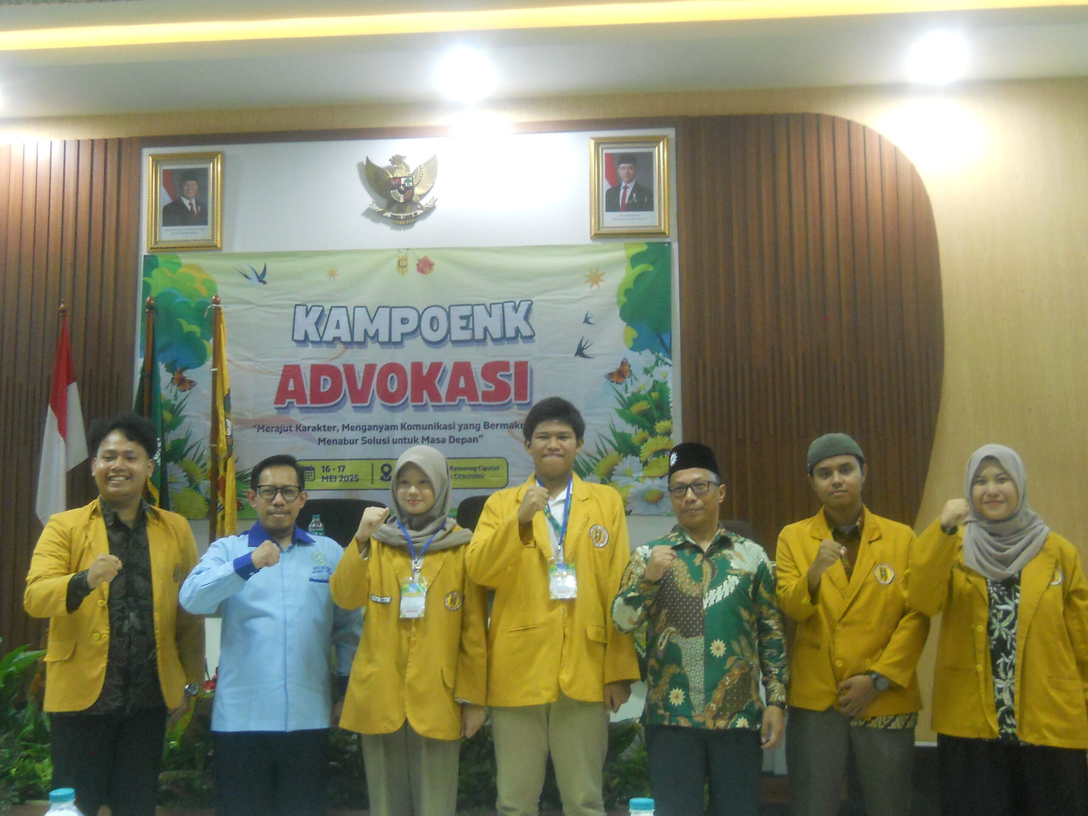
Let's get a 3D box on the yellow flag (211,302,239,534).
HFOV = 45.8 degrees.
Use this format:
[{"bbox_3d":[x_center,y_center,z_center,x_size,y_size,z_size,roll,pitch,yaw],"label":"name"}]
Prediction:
[{"bbox_3d":[-1.625,0.092,6.534,0.140,1.260,0.140,-1,-7,5],"label":"yellow flag"}]

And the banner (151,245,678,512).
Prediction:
[{"bbox_3d":[-0.790,-0.145,7.144,3.000,1.505,0.030,-1,-7,5],"label":"banner"}]

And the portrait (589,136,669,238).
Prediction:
[{"bbox_3d":[0.476,-1.222,7.149,0.434,0.579,0.040,-1,-4,5],"label":"portrait"}]

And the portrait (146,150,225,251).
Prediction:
[{"bbox_3d":[-2.044,-1.173,7.359,0.434,0.577,0.040,-1,-4,5],"label":"portrait"}]

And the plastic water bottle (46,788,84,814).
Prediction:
[{"bbox_3d":[-0.597,0.586,1.587,0.065,0.220,0.065,-1,-7,5],"label":"plastic water bottle"}]

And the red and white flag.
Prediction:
[{"bbox_3d":[-2.585,0.105,6.905,0.270,1.233,0.200,-1,-7,5],"label":"red and white flag"}]

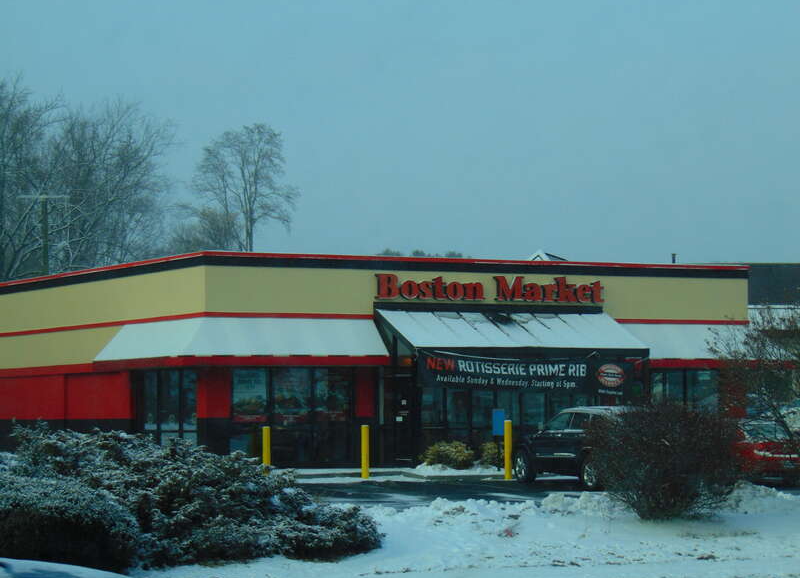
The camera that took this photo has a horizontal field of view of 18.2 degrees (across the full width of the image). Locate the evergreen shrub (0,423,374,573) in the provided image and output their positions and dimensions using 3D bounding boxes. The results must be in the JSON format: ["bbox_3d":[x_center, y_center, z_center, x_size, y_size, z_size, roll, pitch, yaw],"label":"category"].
[{"bbox_3d":[-2.124,2.023,25.300,3.700,1.360,2.700,0,-3,0],"label":"evergreen shrub"}]

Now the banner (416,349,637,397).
[{"bbox_3d":[3.162,2.125,62.407,6.080,1.060,0.060,1,-3,-27],"label":"banner"}]

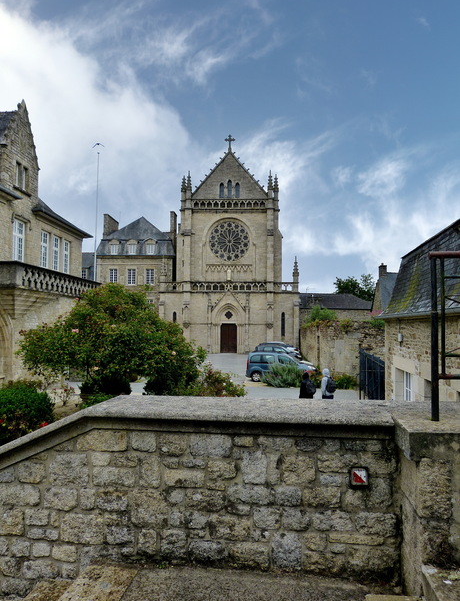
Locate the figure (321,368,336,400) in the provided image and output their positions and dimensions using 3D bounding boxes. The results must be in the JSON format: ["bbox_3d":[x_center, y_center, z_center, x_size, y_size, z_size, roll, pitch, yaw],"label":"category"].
[{"bbox_3d":[3.614,3.373,16.251,0.500,1.720,0.520,0,-3,21],"label":"figure"}]

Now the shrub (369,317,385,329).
[{"bbox_3d":[7.801,1.183,23.500,0.900,0.620,0.800,2,-3,-17],"label":"shrub"}]

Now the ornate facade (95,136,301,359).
[{"bbox_3d":[-3.356,-6.268,59.478,24.240,25.930,13.000,1,-3,3],"label":"ornate facade"}]

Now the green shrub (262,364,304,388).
[{"bbox_3d":[3.100,4.294,25.500,2.400,1.300,1.800,0,-3,0],"label":"green shrub"}]

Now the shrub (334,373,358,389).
[{"bbox_3d":[6.325,4.322,24.224,1.150,0.850,1.000,1,-3,-11],"label":"shrub"}]

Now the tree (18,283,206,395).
[{"bbox_3d":[-3.950,1.598,14.900,6.200,4.300,5.400,0,-3,0],"label":"tree"}]

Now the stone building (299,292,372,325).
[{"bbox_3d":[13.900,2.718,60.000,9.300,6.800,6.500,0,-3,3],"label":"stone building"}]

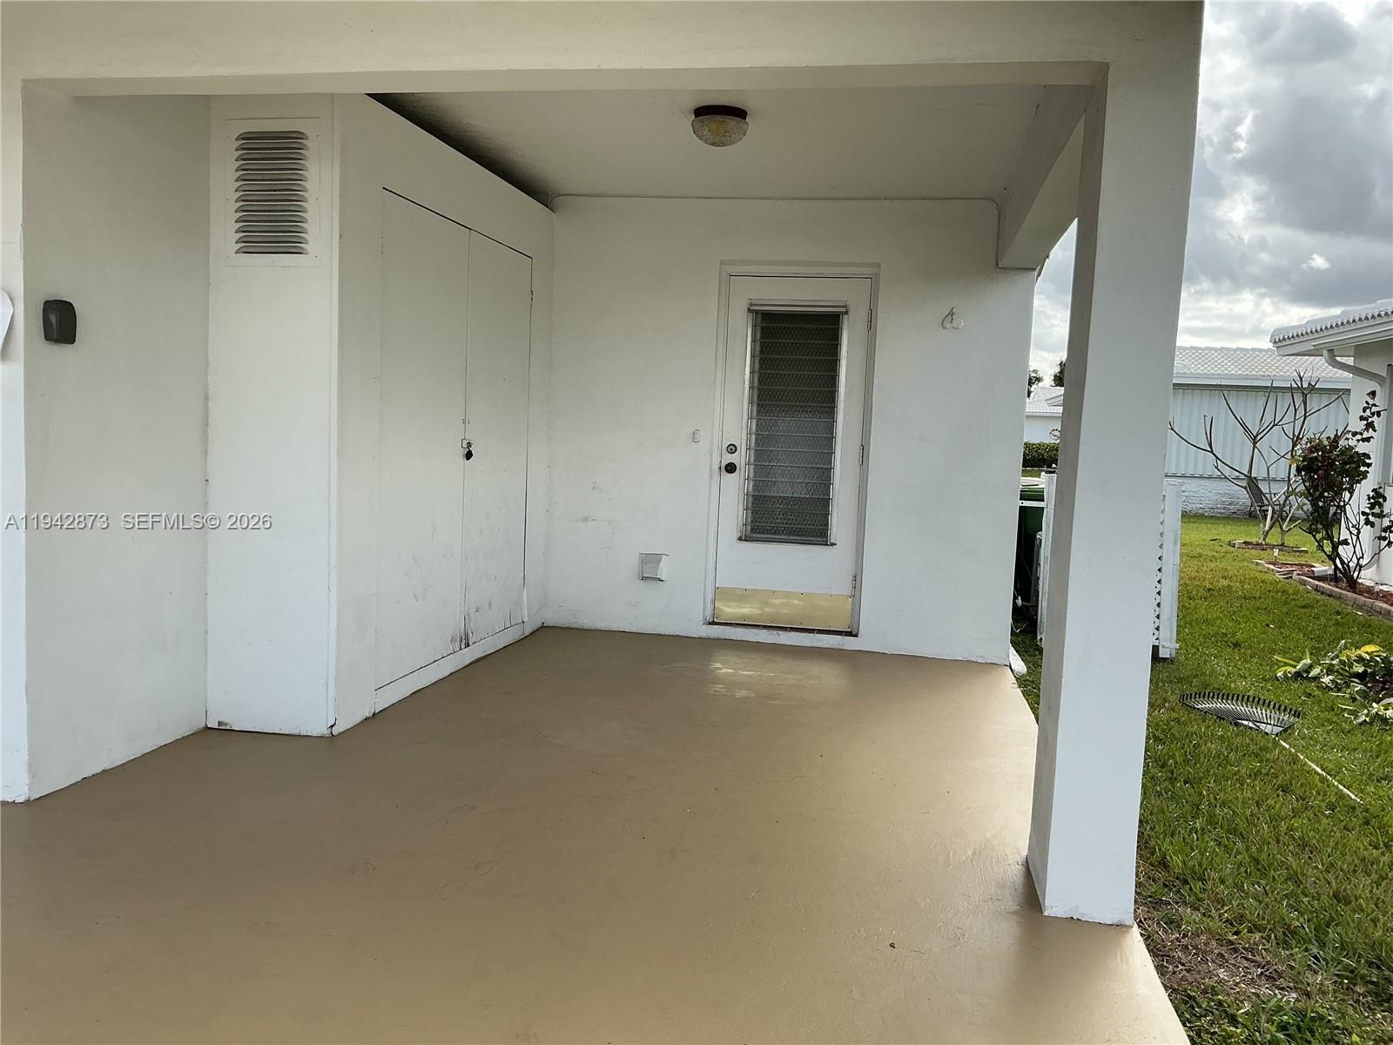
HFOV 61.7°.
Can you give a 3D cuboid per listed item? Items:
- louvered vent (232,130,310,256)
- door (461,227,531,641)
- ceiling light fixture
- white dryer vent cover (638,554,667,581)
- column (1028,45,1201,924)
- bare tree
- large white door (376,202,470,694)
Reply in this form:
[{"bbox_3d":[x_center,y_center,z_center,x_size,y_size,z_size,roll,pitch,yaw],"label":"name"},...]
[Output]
[{"bbox_3d":[-1.587,-1.225,4.338,0.309,0.462,0.030,3,5,10],"label":"louvered vent"},{"bbox_3d":[-1.053,-0.420,6.143,0.040,2.040,0.936,3,5,10],"label":"door"},{"bbox_3d":[0.096,-1.606,4.777,0.239,0.142,0.239,3,5,10],"label":"ceiling light fixture"},{"bbox_3d":[-0.258,0.271,6.889,0.158,0.155,0.080,3,5,11],"label":"white dryer vent cover"},{"bbox_3d":[1.117,-0.065,3.168,0.225,2.207,0.360,3,5,10],"label":"column"},{"bbox_3d":[7.717,-0.914,16.160,2.305,2.360,2.100,3,5,10],"label":"bare tree"},{"bbox_3d":[-1.222,-0.354,5.213,0.040,2.037,0.958,3,5,10],"label":"large white door"}]

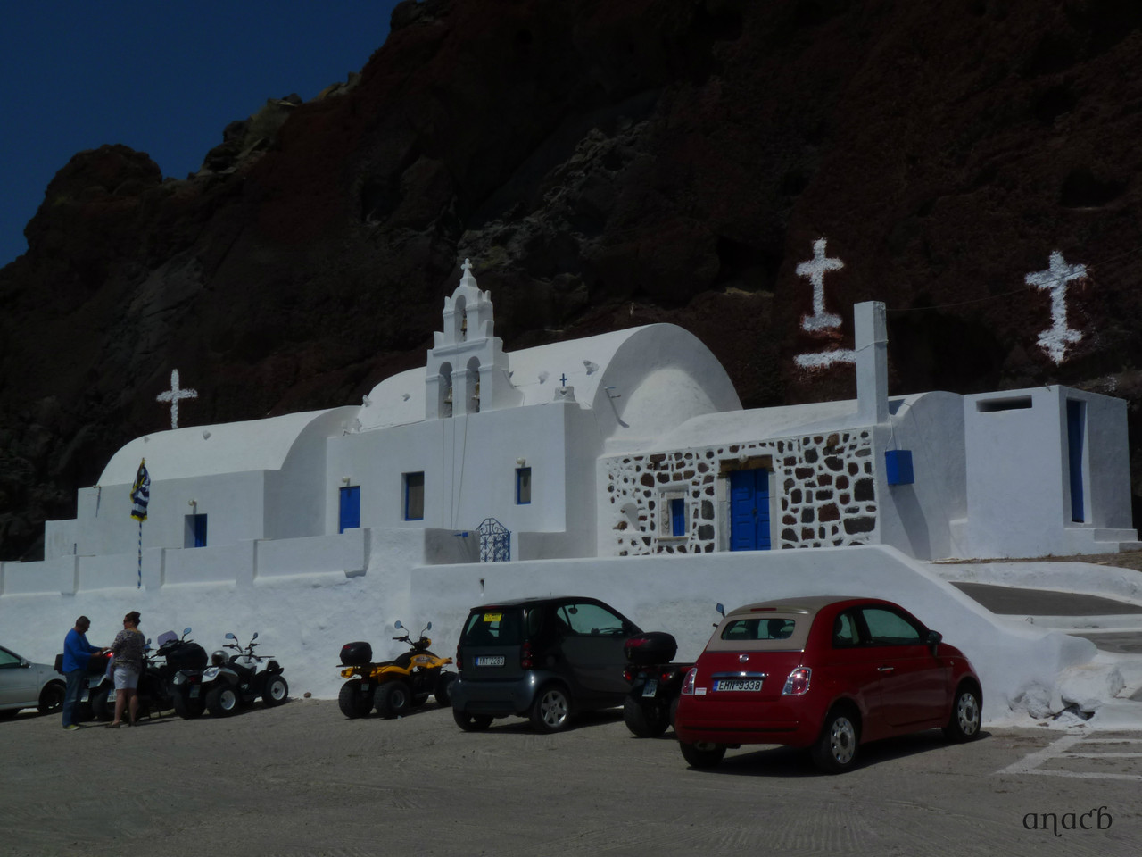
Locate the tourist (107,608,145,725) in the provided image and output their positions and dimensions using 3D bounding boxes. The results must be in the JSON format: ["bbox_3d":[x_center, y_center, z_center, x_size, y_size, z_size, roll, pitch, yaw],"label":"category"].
[{"bbox_3d":[-6.450,3.500,24.900,0.520,1.690,0.400,3,-8,-25],"label":"tourist"}]

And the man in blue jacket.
[{"bbox_3d":[-7.240,3.630,25.400,0.580,1.700,0.500,1,-7,-10],"label":"man in blue jacket"}]

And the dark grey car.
[{"bbox_3d":[-0.020,2.860,21.100,2.500,1.550,1.520,3,-7,-43],"label":"dark grey car"}]

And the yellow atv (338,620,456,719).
[{"bbox_3d":[-2.530,3.491,24.941,1.000,1.300,1.800,-7,-7,42],"label":"yellow atv"}]

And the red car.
[{"bbox_3d":[2.545,2.330,16.270,1.630,1.488,3.546,-7,-6,40],"label":"red car"}]

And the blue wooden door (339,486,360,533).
[{"bbox_3d":[-4.704,2.102,36.496,0.080,1.750,0.760,6,-10,-44],"label":"blue wooden door"}]

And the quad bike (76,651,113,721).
[{"bbox_3d":[-6.835,3.769,25.725,1.020,1.130,1.830,-5,-6,31],"label":"quad bike"}]

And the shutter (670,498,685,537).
[{"bbox_3d":[1.949,1.625,31.259,0.060,0.690,0.380,6,-10,-44],"label":"shutter"}]

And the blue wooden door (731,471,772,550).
[{"bbox_3d":[3.060,1.540,28.700,0.100,1.780,1.020,6,-10,-44],"label":"blue wooden door"}]

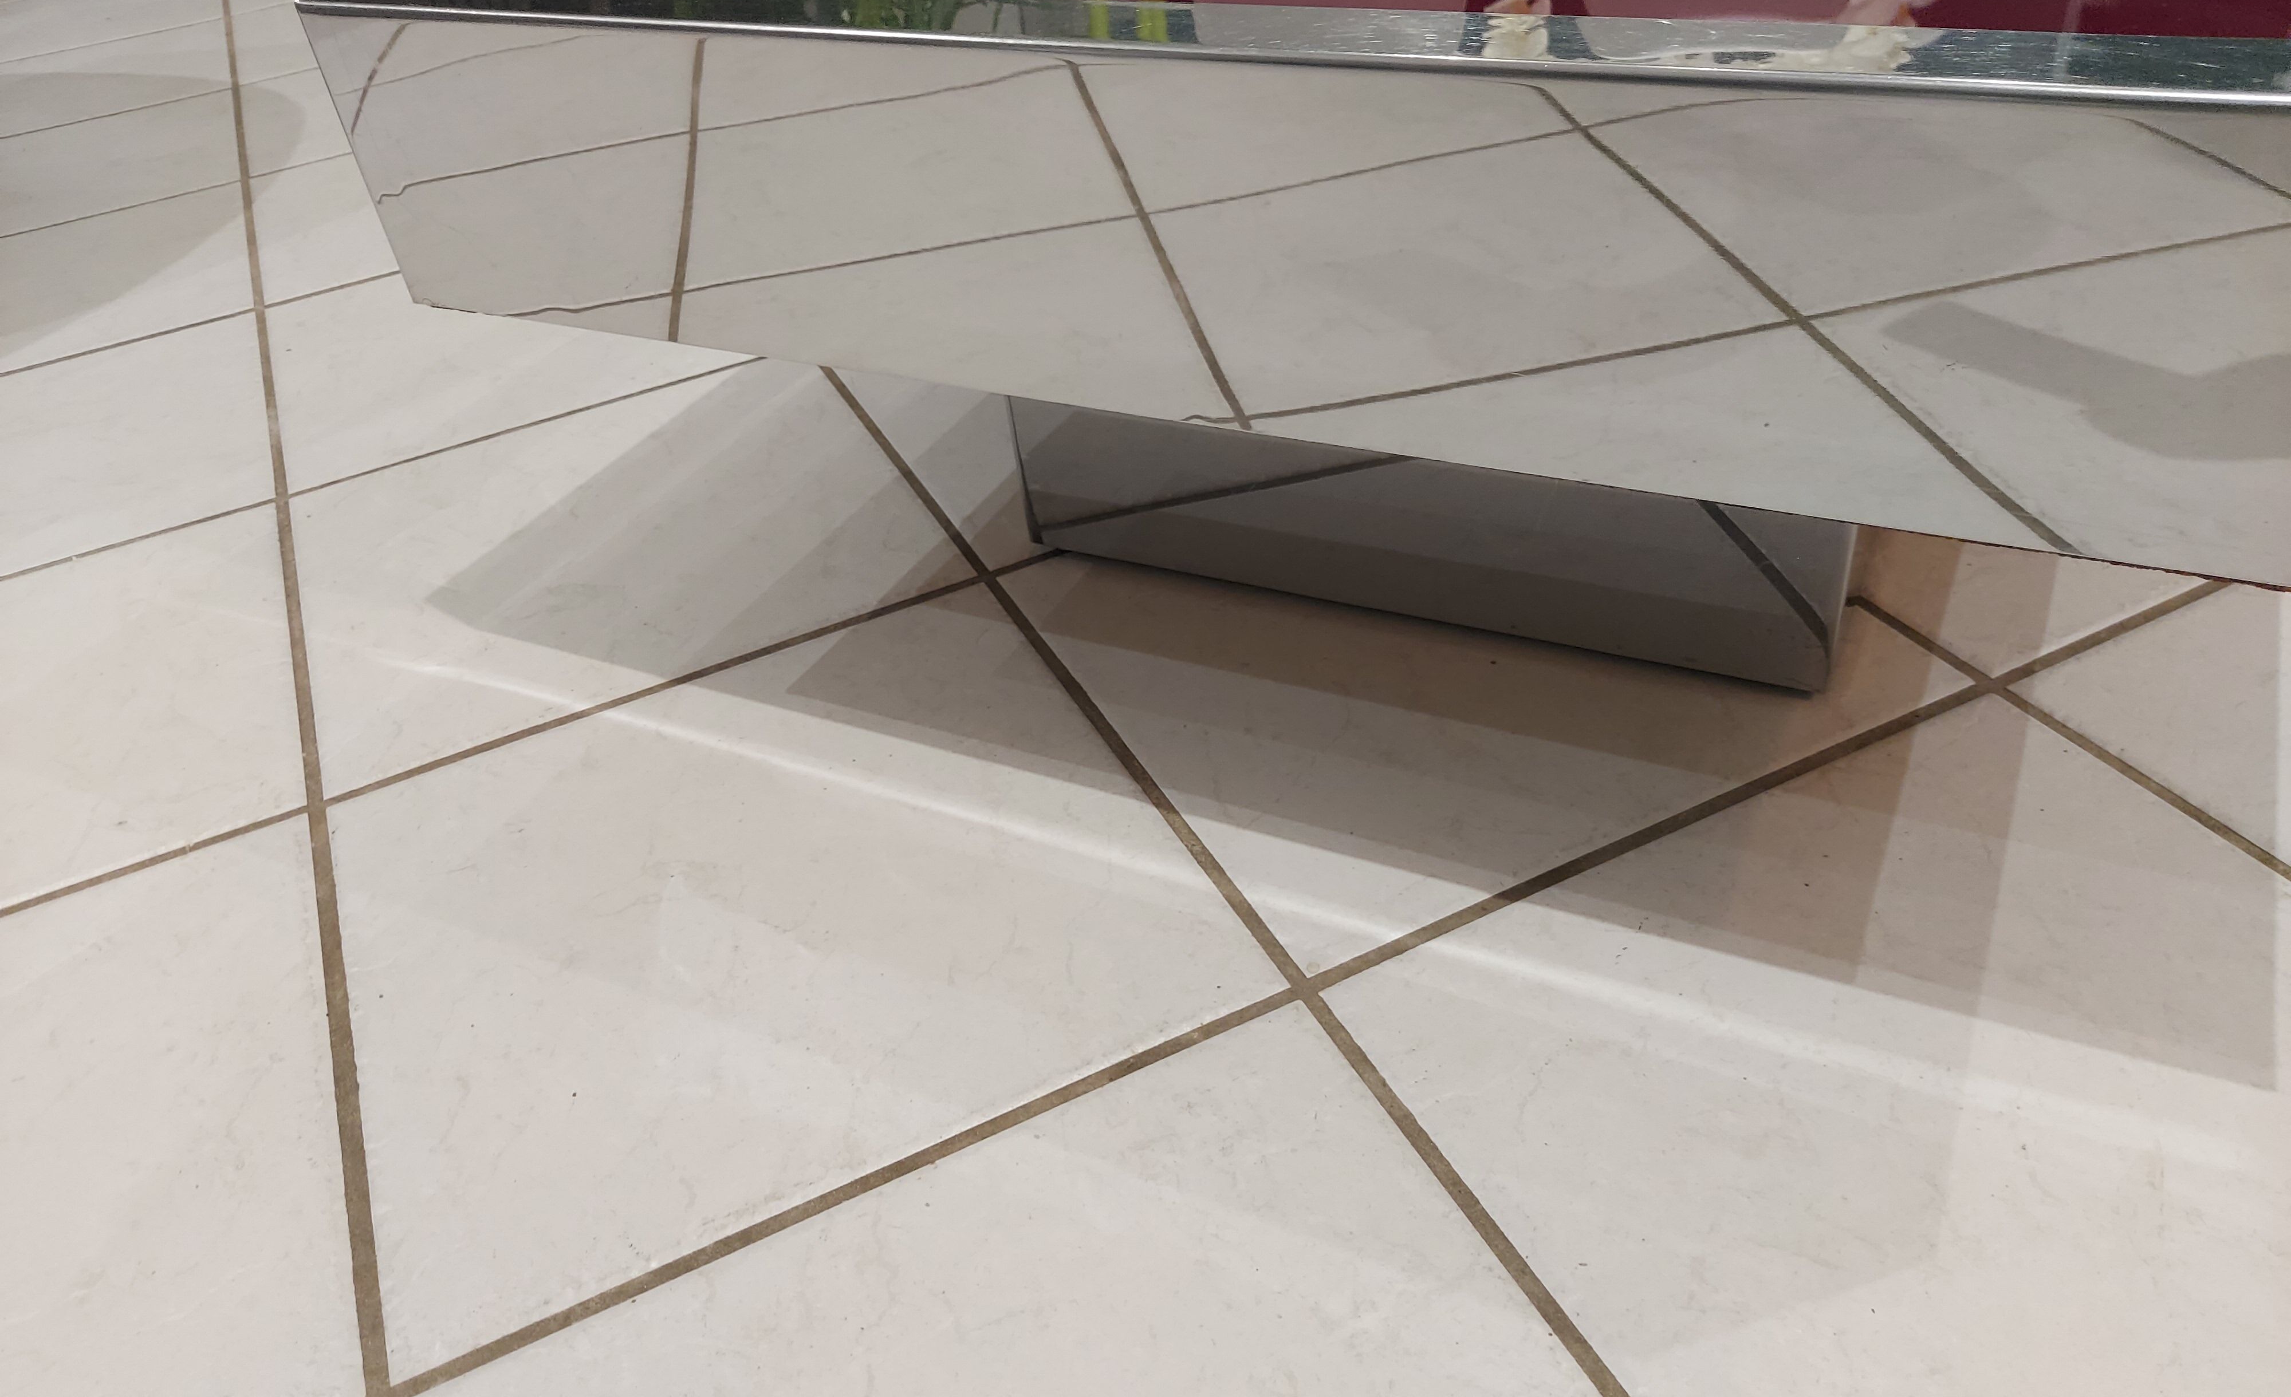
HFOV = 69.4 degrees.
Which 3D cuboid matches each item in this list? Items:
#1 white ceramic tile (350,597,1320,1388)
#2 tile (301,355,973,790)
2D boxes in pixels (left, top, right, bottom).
[{"bbox_3d":[-0.164,0.085,0.709,0.337,0.010,0.330,-21,40,-17],"label":"white ceramic tile"},{"bbox_3d":[-0.308,-0.090,0.955,0.337,0.010,0.330,-21,40,-17],"label":"tile"}]

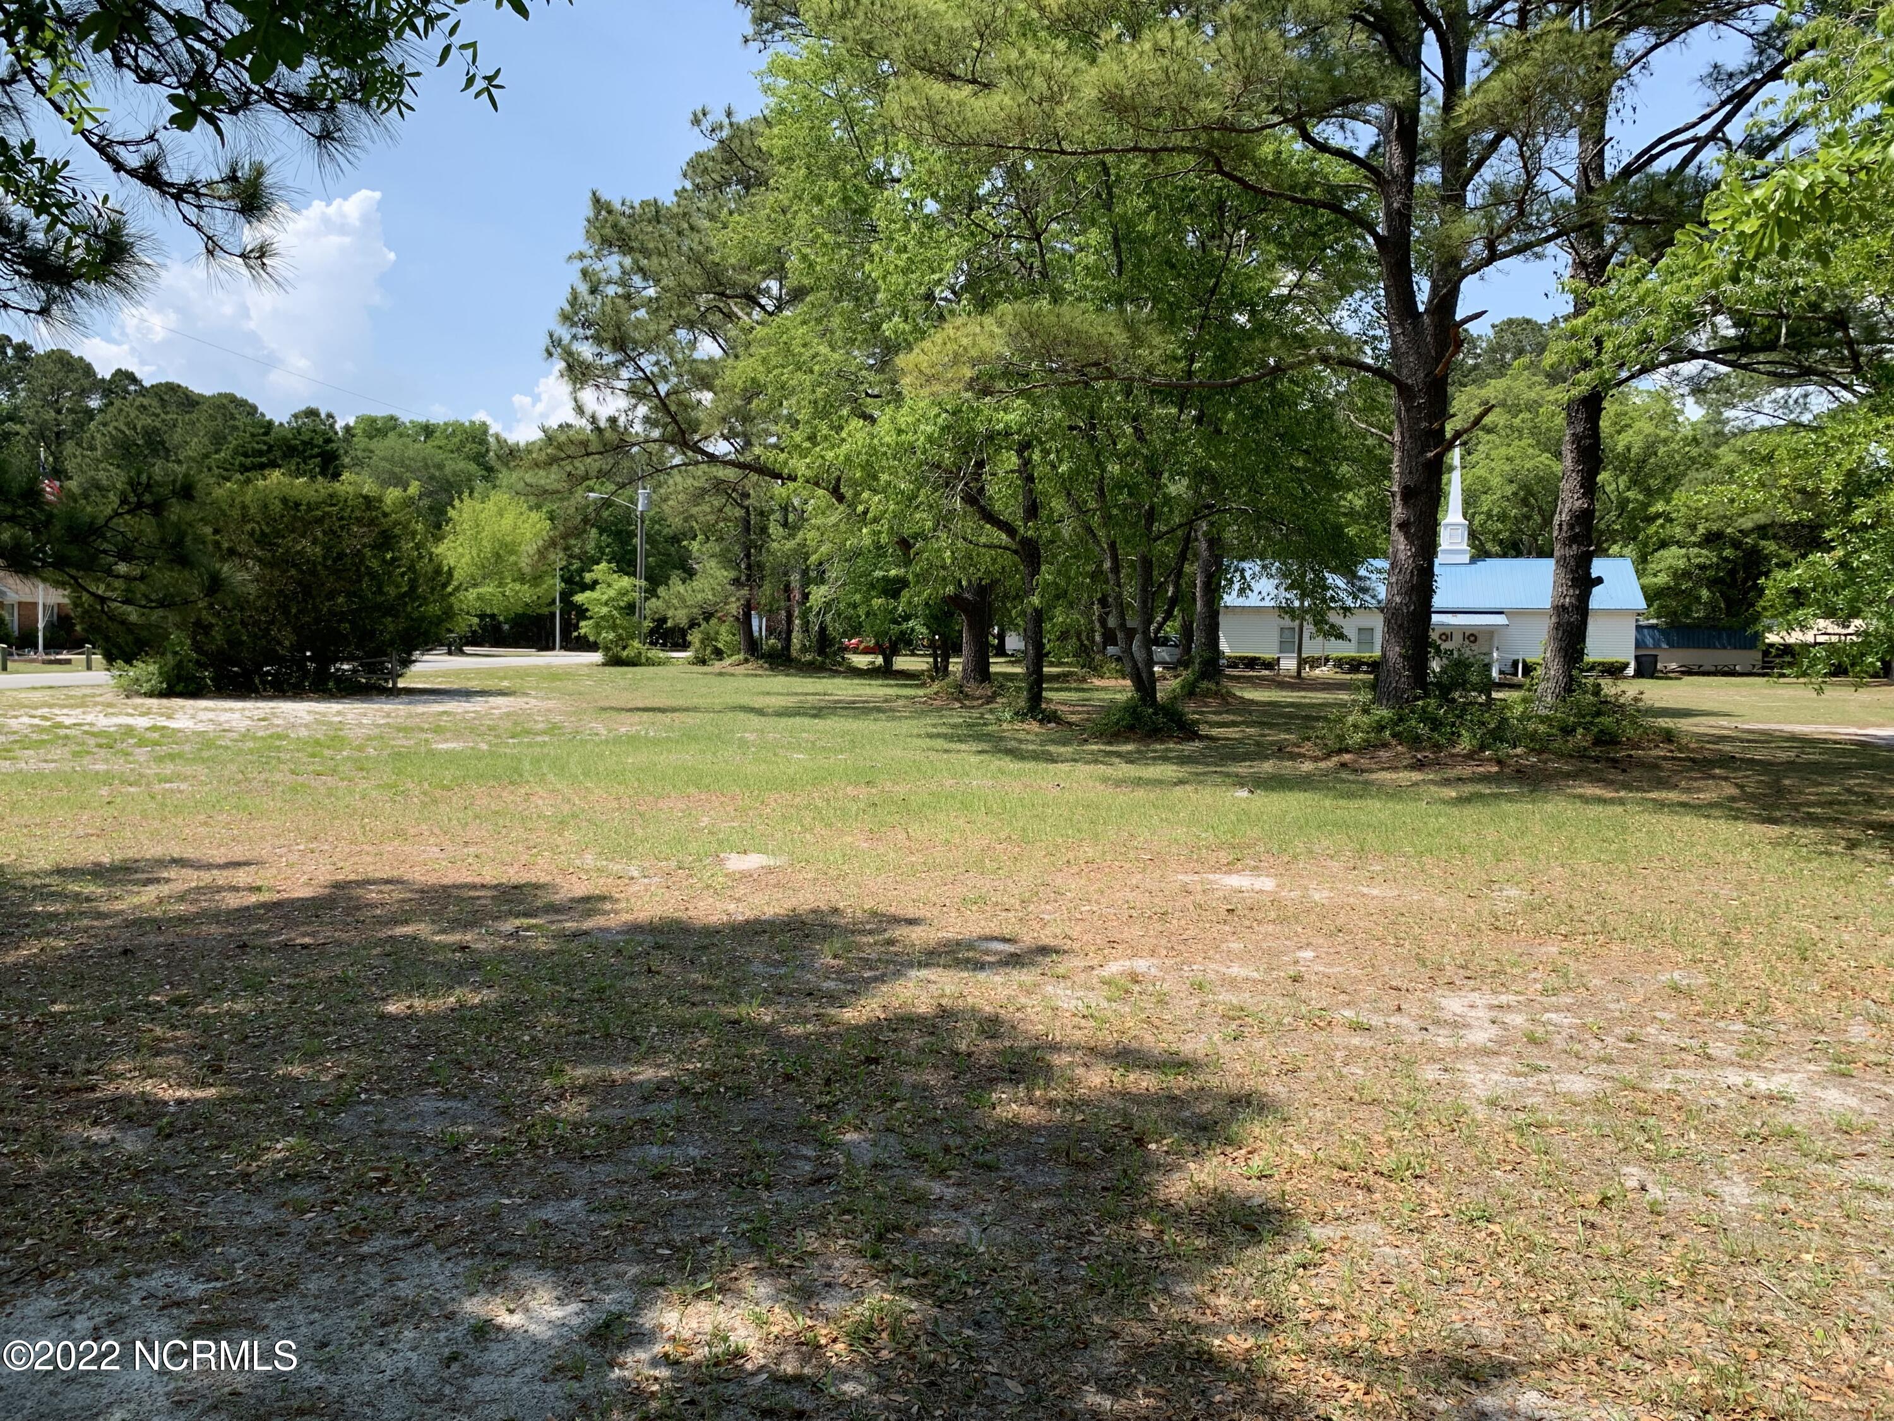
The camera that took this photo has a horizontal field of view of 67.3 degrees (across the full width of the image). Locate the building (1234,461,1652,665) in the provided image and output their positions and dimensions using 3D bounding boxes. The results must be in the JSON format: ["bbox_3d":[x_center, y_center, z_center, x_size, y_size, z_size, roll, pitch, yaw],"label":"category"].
[{"bbox_3d":[23.106,-7.486,69.345,18.946,11.031,9.756,2,3,16],"label":"building"}]

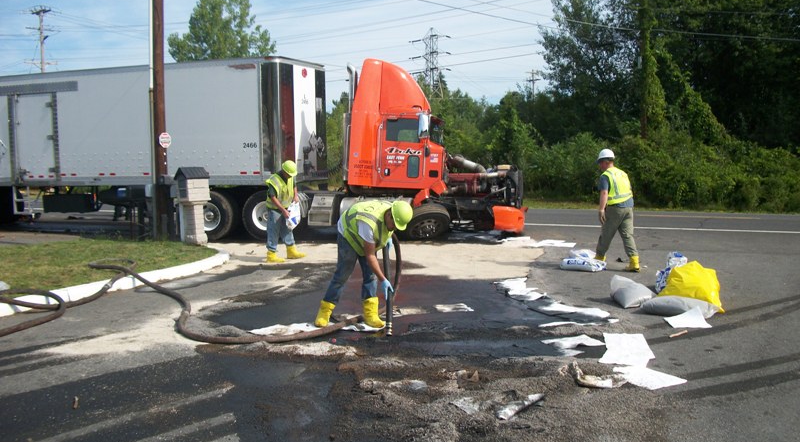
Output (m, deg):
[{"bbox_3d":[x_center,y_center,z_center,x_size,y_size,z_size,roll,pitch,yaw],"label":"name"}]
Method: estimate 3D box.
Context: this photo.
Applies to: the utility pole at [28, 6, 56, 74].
[{"bbox_3d":[-22.692,-7.591,47.525,2.100,12.000,0.500,-3,5,-24],"label":"utility pole"}]

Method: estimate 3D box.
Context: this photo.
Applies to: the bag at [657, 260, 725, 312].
[{"bbox_3d":[3.148,0.670,7.985,0.680,0.480,0.550,1,4,22],"label":"bag"}]

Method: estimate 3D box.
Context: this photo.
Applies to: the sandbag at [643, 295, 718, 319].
[{"bbox_3d":[2.958,0.867,7.773,0.700,0.170,0.420,1,5,30],"label":"sandbag"}]

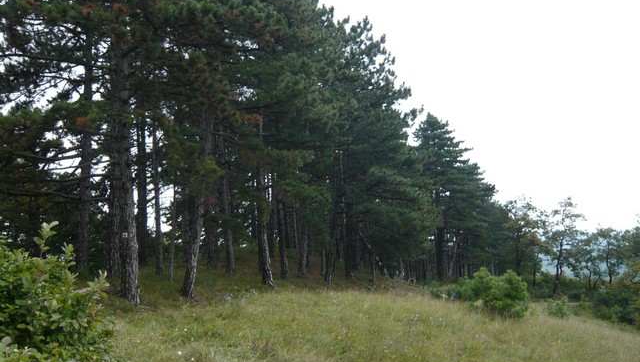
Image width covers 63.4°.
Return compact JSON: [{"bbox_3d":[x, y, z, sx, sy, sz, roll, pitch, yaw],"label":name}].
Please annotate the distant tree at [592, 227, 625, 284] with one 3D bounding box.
[{"bbox_3d":[20.729,5.342,37.198,2.299,3.986,2.069,0,-6,0],"label":"distant tree"}]

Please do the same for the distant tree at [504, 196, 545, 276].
[{"bbox_3d":[14.330,3.798,36.277,2.803,5.575,2.523,0,-6,0],"label":"distant tree"}]

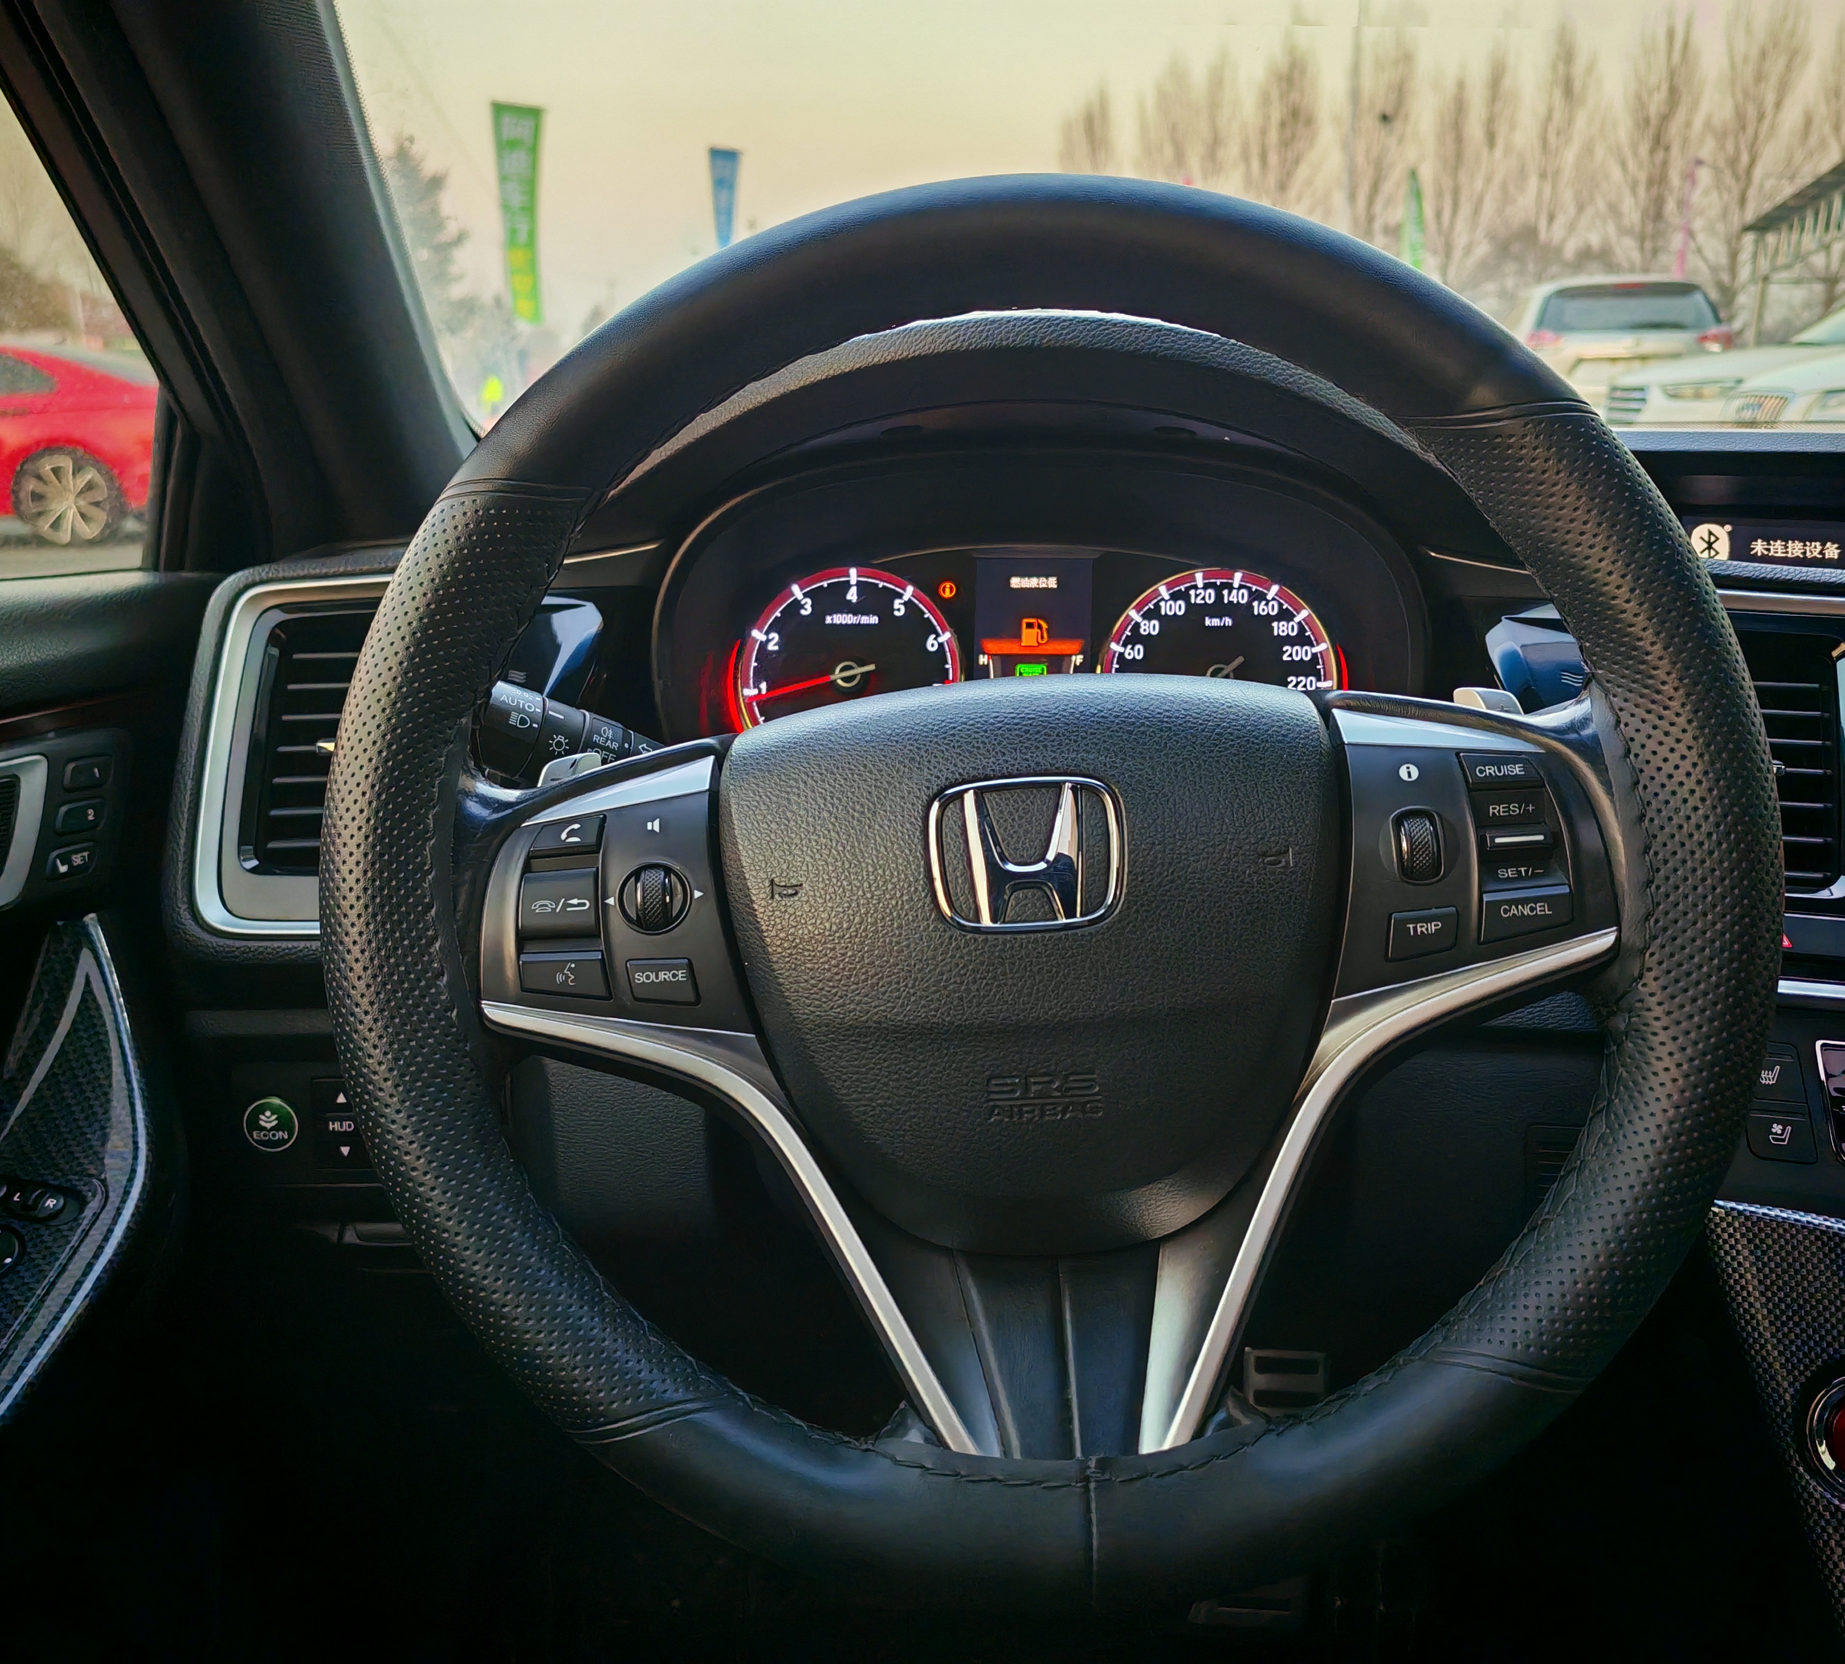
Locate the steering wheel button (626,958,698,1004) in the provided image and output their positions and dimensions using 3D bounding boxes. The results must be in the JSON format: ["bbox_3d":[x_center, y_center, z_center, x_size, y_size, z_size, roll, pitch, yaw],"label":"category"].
[{"bbox_3d":[-0.070,0.041,0.455,0.019,0.013,0.007,-4,-12,4],"label":"steering wheel button"}]

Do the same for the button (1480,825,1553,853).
[{"bbox_3d":[0.157,0.003,0.439,0.016,0.006,0.008,-4,-12,4],"label":"button"}]

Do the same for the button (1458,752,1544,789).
[{"bbox_3d":[0.155,-0.016,0.449,0.020,0.010,0.007,-4,-12,4],"label":"button"}]

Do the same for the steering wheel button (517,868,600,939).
[{"bbox_3d":[-0.100,0.021,0.461,0.021,0.018,0.009,-4,-12,4],"label":"steering wheel button"}]

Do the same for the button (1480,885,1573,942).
[{"bbox_3d":[0.159,0.022,0.441,0.024,0.013,0.007,-4,-12,4],"label":"button"}]

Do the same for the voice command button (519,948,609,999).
[{"bbox_3d":[-0.097,0.040,0.458,0.025,0.013,0.007,-4,-12,4],"label":"voice command button"}]

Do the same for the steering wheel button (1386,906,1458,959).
[{"bbox_3d":[0.132,0.028,0.442,0.019,0.013,0.007,-4,-12,4],"label":"steering wheel button"}]

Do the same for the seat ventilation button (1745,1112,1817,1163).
[{"bbox_3d":[0.290,0.103,0.565,0.025,0.017,0.007,-1,-15,11],"label":"seat ventilation button"}]

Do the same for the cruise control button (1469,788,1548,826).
[{"bbox_3d":[0.157,-0.006,0.447,0.019,0.010,0.007,-4,-12,4],"label":"cruise control button"}]

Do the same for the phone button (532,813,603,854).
[{"bbox_3d":[-0.098,0.002,0.466,0.021,0.010,0.007,-4,-12,4],"label":"phone button"}]

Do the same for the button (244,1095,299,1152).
[{"bbox_3d":[-0.250,0.112,0.640,0.021,0.021,0.008,0,8,3],"label":"button"}]

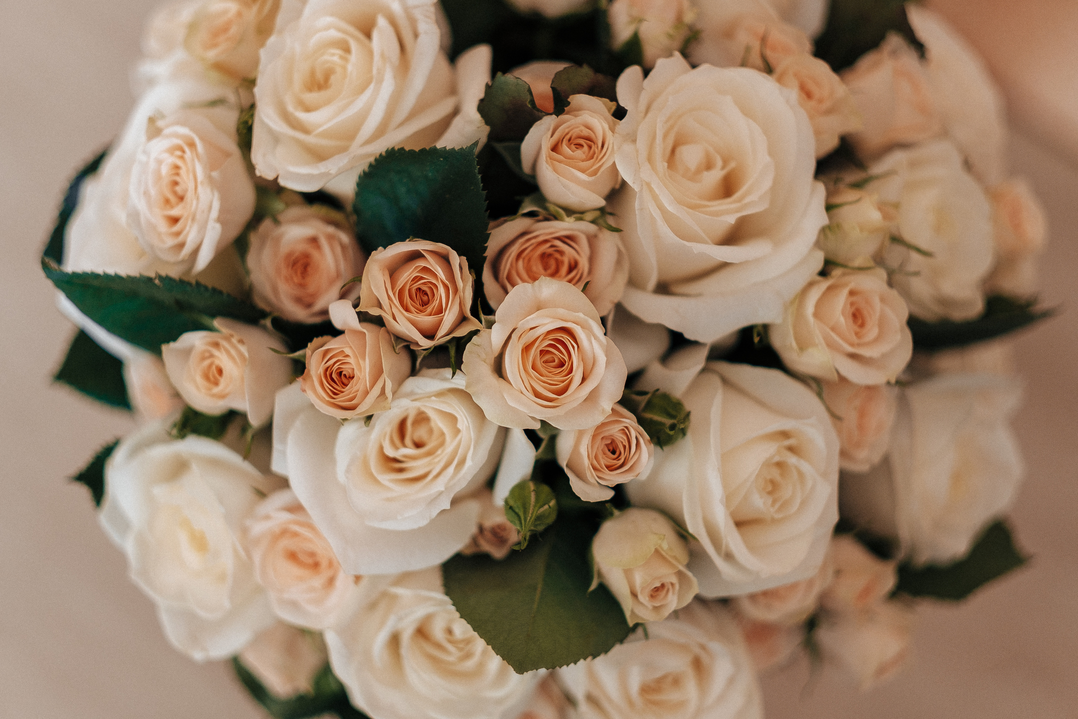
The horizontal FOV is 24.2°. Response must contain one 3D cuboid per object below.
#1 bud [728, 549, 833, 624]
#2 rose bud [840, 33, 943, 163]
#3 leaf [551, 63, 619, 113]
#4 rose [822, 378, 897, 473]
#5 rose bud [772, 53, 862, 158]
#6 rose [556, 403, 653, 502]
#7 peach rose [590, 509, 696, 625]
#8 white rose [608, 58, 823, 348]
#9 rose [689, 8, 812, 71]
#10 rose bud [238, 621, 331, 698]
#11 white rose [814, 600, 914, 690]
[{"bbox_3d":[0.081,0.074,0.840,0.036,0.032,0.033,0,24,-19],"label":"bud"},{"bbox_3d":[0.126,-0.094,0.902,0.042,0.043,0.047,7,73,-23],"label":"rose bud"},{"bbox_3d":[0.014,-0.084,0.798,0.024,0.012,0.020,0,67,0],"label":"leaf"},{"bbox_3d":[0.110,0.022,0.880,0.036,0.036,0.038,0,9,-27],"label":"rose"},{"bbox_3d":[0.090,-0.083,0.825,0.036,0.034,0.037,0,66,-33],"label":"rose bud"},{"bbox_3d":[0.020,0.028,0.772,0.029,0.030,0.032,0,1,-14],"label":"rose"},{"bbox_3d":[0.035,0.068,0.830,0.034,0.034,0.044,-4,39,-4],"label":"peach rose"},{"bbox_3d":[0.058,-0.052,0.820,0.073,0.058,0.077,1,69,-3],"label":"white rose"},{"bbox_3d":[0.074,-0.109,0.885,0.042,0.040,0.042,6,58,-10],"label":"rose"},{"bbox_3d":[-0.091,0.105,0.900,0.037,0.037,0.038,13,38,16],"label":"rose bud"},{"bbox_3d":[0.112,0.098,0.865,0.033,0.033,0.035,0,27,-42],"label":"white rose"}]

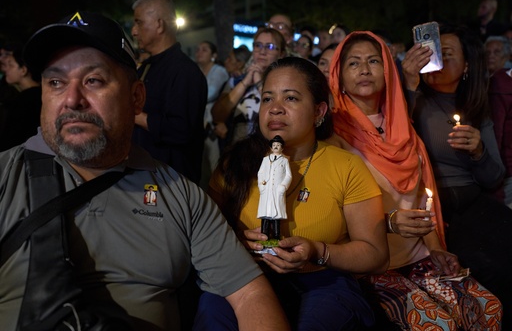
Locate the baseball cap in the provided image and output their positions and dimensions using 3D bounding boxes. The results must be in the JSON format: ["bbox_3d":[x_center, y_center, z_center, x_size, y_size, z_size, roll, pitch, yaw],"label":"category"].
[{"bbox_3d":[-0.310,-0.230,0.908,0.175,0.137,0.268,-1,-11,1],"label":"baseball cap"}]

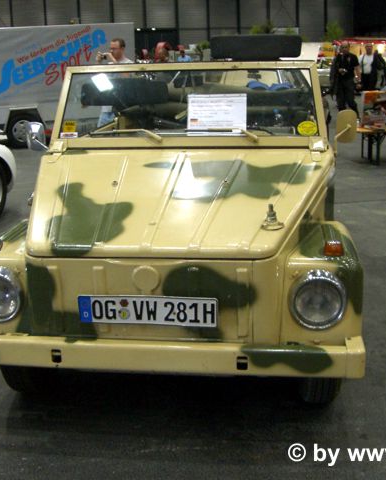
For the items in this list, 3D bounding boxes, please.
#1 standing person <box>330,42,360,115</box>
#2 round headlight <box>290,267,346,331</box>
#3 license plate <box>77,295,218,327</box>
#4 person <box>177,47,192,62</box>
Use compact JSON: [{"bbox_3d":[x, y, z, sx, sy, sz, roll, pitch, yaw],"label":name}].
[{"bbox_3d":[3.498,-3.658,16.228,0.640,1.750,0.440,4,16,20],"label":"standing person"},{"bbox_3d":[0.460,0.222,2.585,0.200,0.200,0.085,1,15,8],"label":"round headlight"},{"bbox_3d":[-0.168,0.265,2.599,0.520,0.110,0.012,1,15,8],"label":"license plate"},{"bbox_3d":[-0.214,-4.373,19.524,0.500,1.790,0.330,-2,14,0],"label":"person"}]

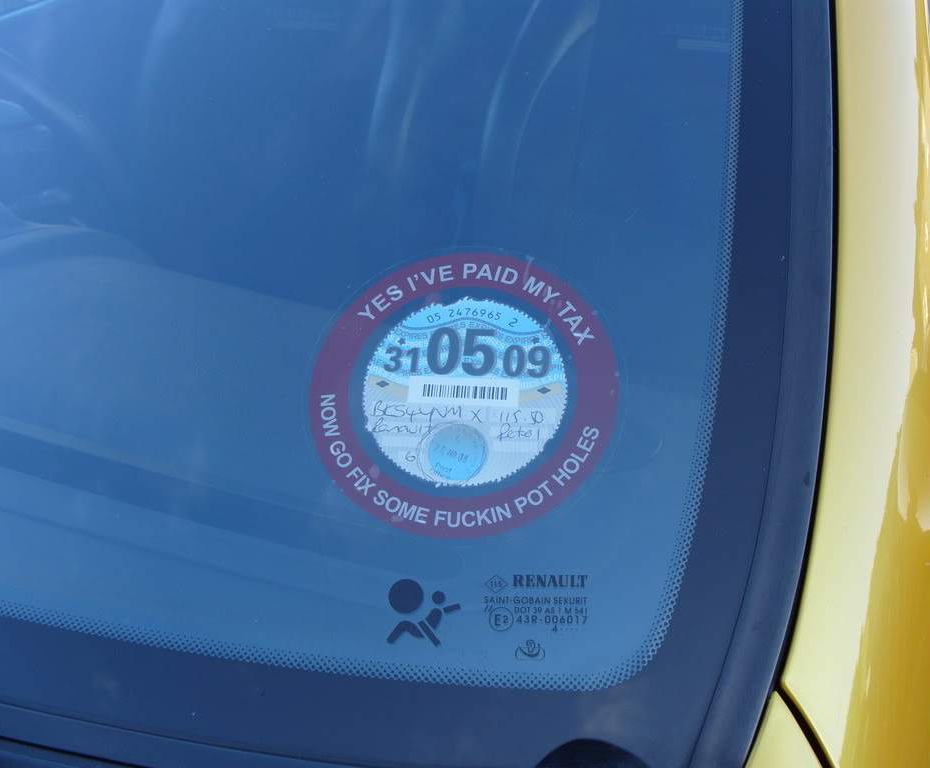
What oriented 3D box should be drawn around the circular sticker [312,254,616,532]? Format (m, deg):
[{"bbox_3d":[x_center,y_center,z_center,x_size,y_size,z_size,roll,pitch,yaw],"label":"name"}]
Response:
[{"bbox_3d":[-0.001,0.001,0.382,0.115,0.002,0.115,6,67,10],"label":"circular sticker"}]

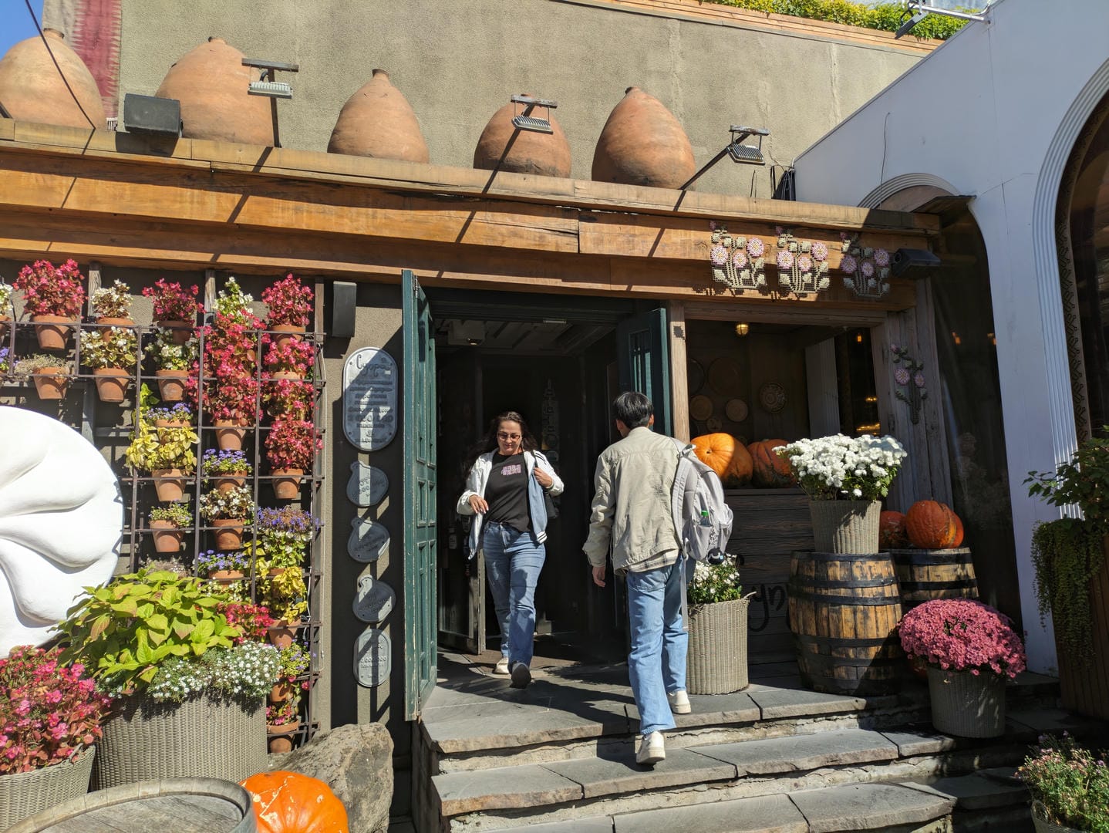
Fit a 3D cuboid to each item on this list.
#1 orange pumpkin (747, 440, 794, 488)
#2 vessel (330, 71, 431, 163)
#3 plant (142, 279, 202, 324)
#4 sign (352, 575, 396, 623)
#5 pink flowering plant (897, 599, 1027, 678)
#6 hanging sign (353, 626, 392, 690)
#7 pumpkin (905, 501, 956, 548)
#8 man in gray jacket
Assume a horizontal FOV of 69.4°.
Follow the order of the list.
[{"bbox_3d":[1.583,0.348,5.773,0.380,0.370,0.380,1,-7,-17],"label":"orange pumpkin"},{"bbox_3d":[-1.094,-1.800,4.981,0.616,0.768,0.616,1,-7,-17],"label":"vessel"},{"bbox_3d":[-1.987,-0.603,4.162,0.306,0.225,0.270,1,-7,-17],"label":"plant"},{"bbox_3d":[-1.029,1.044,4.580,0.245,0.270,0.030,1,-7,-17],"label":"sign"},{"bbox_3d":[2.104,1.141,4.136,0.620,0.370,0.600,1,-7,-17],"label":"pink flowering plant"},{"bbox_3d":[-1.030,1.365,4.542,0.205,0.335,0.030,1,-7,-17],"label":"hanging sign"},{"bbox_3d":[2.213,0.632,4.710,0.295,0.285,0.295,1,-7,-17],"label":"pumpkin"},{"bbox_3d":[0.409,0.760,4.095,0.530,1.760,0.560,-1,-7,-7],"label":"man in gray jacket"}]

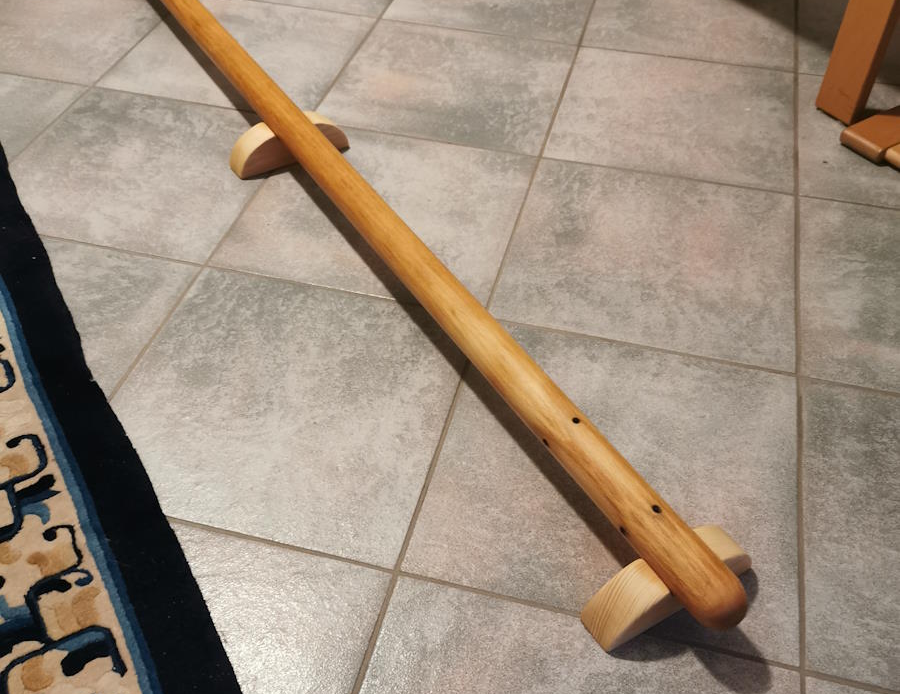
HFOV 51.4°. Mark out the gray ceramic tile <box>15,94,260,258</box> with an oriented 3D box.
[{"bbox_3d":[-0.392,-0.230,1.200,0.320,0.010,0.320,11,46,10],"label":"gray ceramic tile"}]

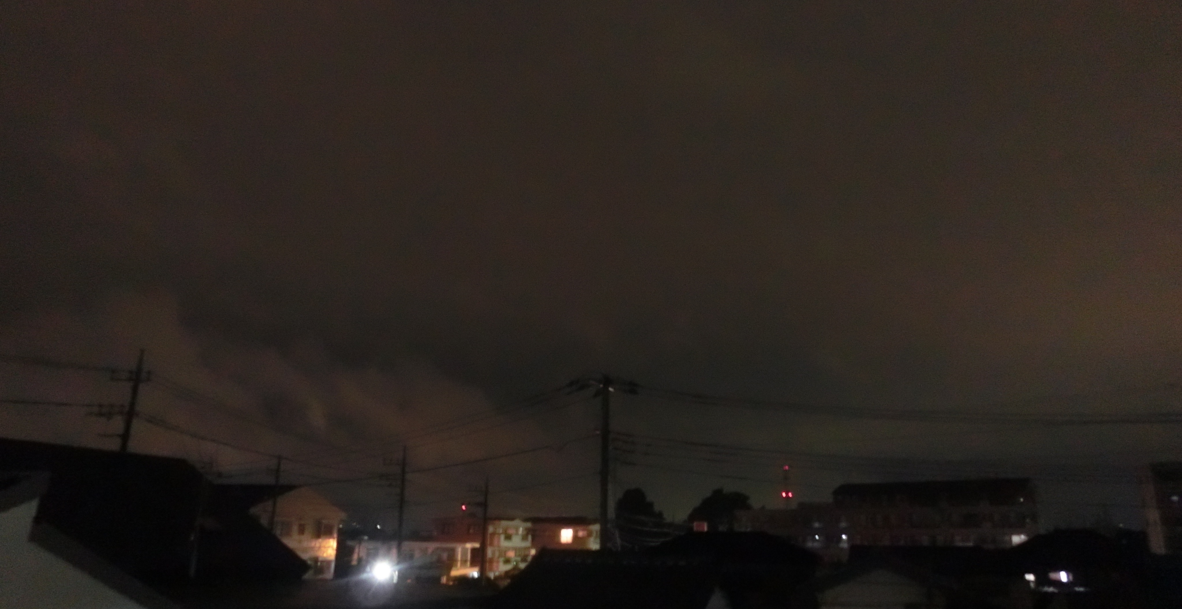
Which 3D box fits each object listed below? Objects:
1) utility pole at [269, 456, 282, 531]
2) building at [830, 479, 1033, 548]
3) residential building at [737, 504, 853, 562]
[{"bbox_3d":[-18.633,13.963,47.531,0.300,10.300,0.300,-6,-18,22],"label":"utility pole"},{"bbox_3d":[43.894,28.880,104.015,23.220,11.925,9.000,-6,-18,22],"label":"building"},{"bbox_3d":[27.835,31.943,110.114,14.563,9.194,9.000,-6,-18,22],"label":"residential building"}]

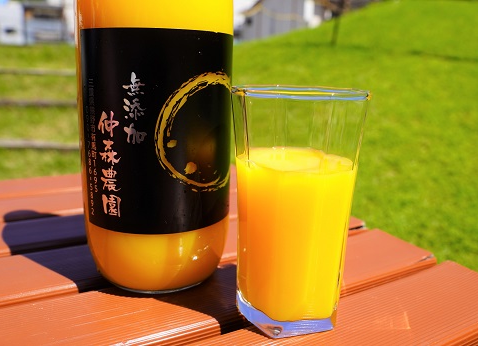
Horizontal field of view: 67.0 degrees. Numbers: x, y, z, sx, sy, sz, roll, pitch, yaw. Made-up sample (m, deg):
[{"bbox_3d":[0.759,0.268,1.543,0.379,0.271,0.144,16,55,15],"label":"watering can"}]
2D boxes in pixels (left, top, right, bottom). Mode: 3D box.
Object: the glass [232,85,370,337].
[{"bbox_3d":[0.028,0.019,0.184,0.064,0.119,0.064,2,15,0],"label":"glass"}]

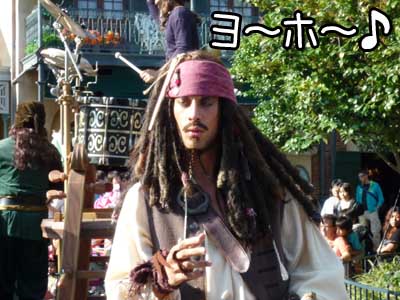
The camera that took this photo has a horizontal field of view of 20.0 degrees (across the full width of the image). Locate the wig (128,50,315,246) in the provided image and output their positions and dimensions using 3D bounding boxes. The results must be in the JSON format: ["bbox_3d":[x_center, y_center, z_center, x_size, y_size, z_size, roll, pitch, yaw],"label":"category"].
[{"bbox_3d":[0.059,-0.004,2.850,0.430,0.480,0.310,0,-1,17],"label":"wig"}]

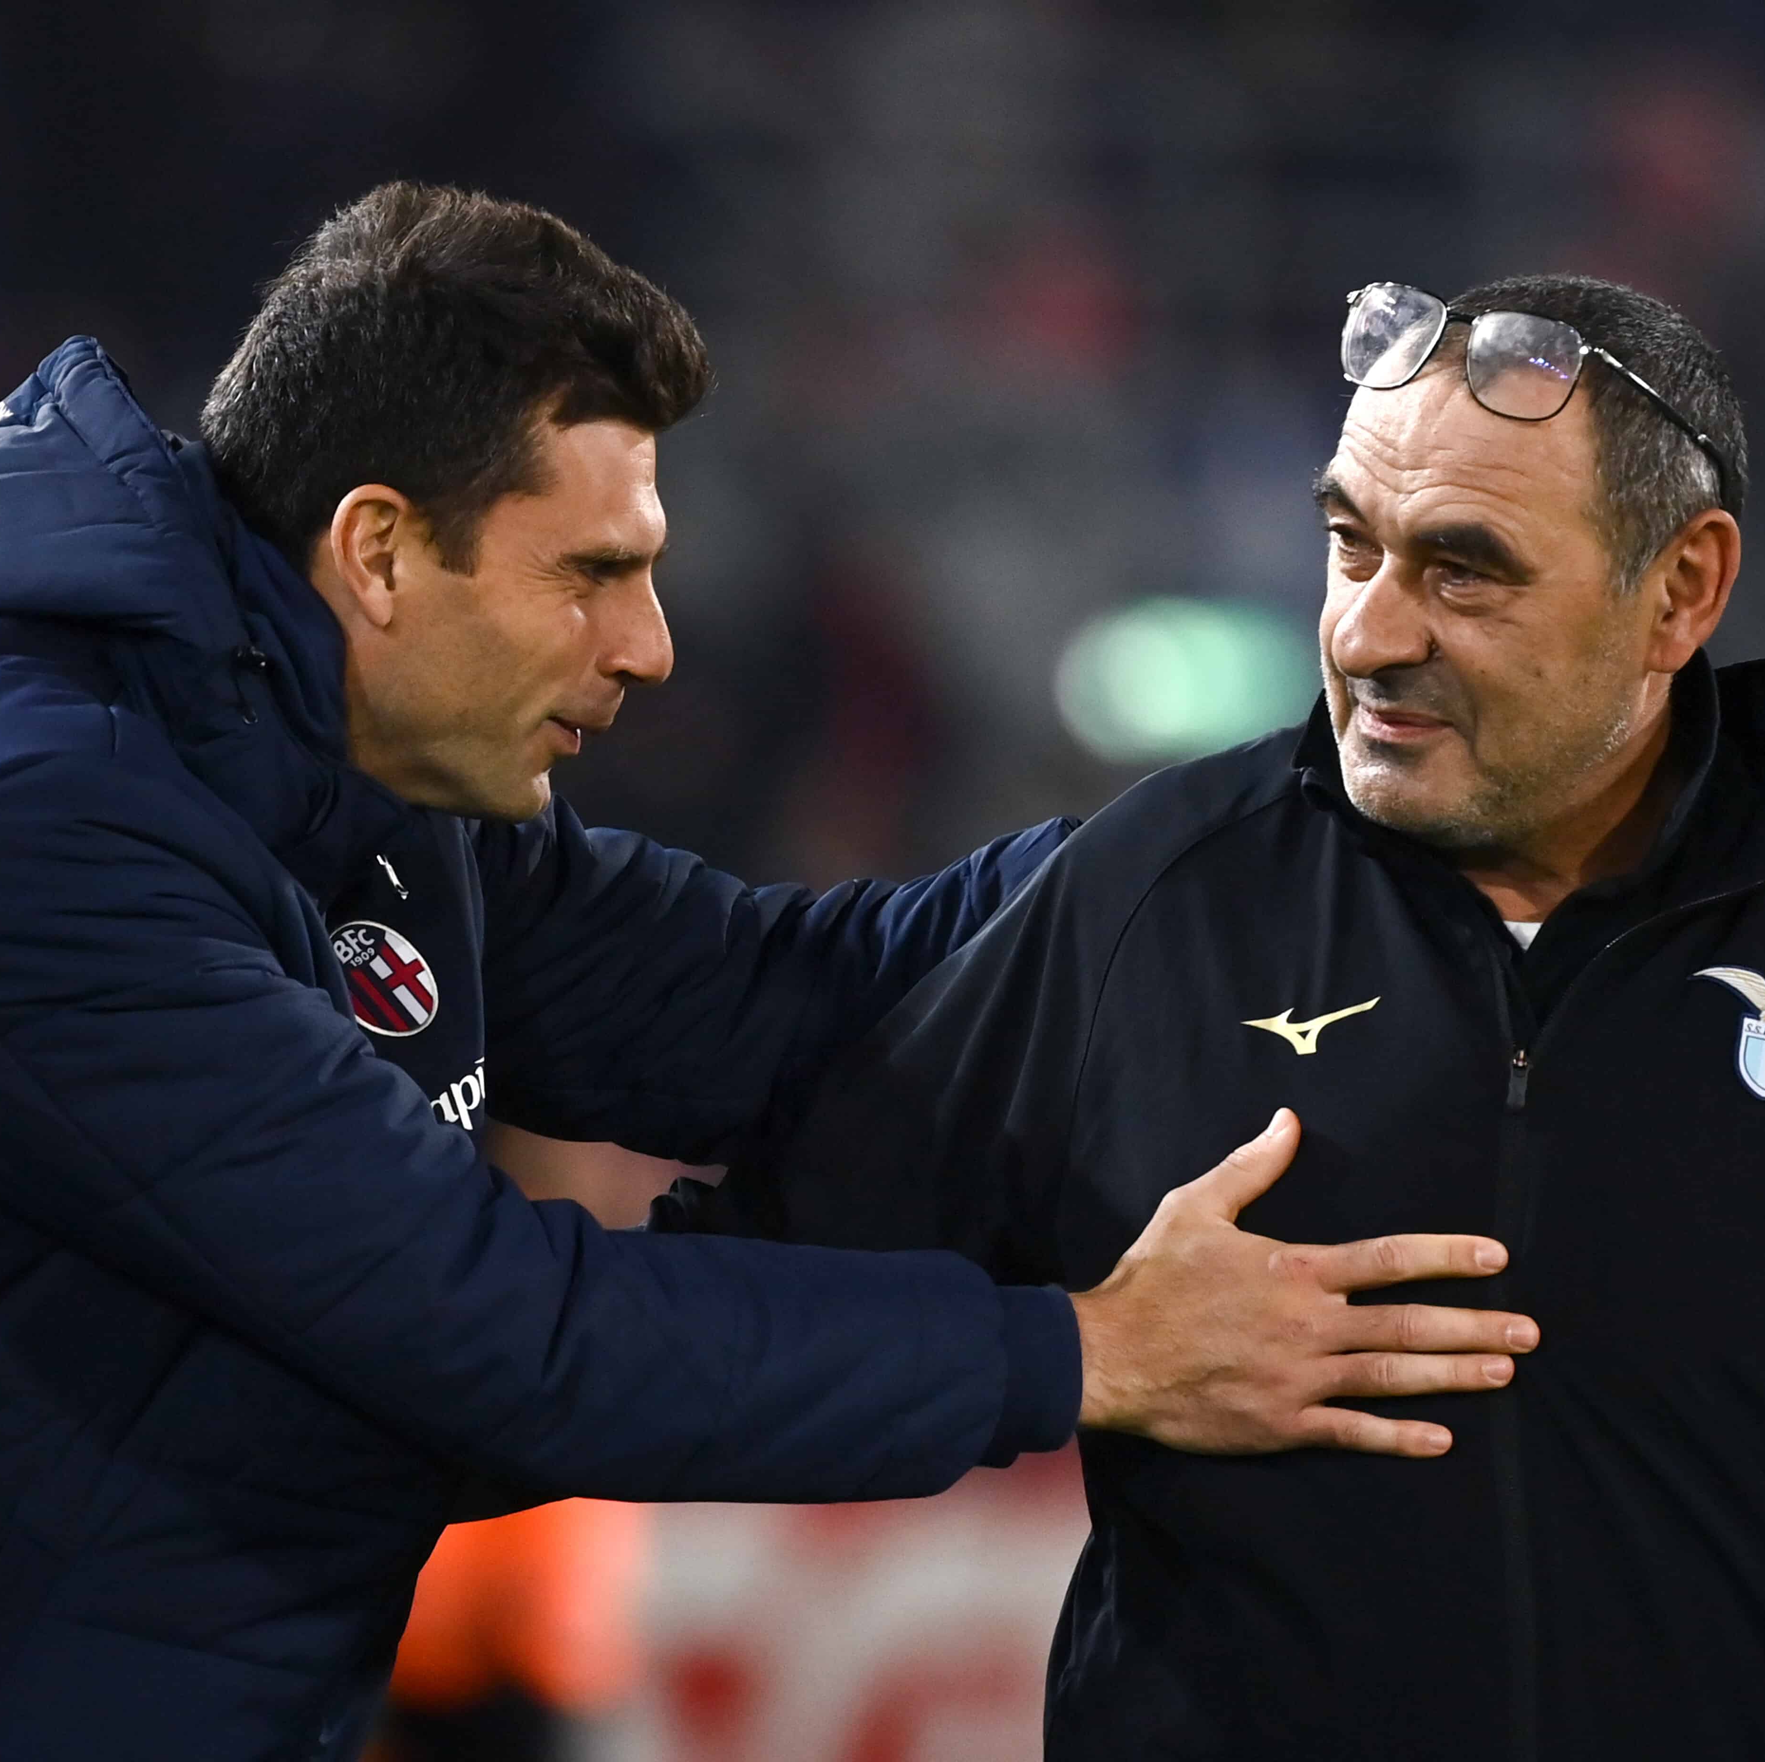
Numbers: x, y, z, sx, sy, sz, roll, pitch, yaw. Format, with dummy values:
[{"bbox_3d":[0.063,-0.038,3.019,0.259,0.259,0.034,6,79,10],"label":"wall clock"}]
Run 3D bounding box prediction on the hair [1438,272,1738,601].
[{"bbox_3d":[0.293,-0.184,9.750,0.165,0.170,0.170,15,23,41],"label":"hair"}]

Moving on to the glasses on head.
[{"bbox_3d":[0.271,-0.191,9.715,0.142,0.046,0.137,12,-16,44],"label":"glasses on head"}]

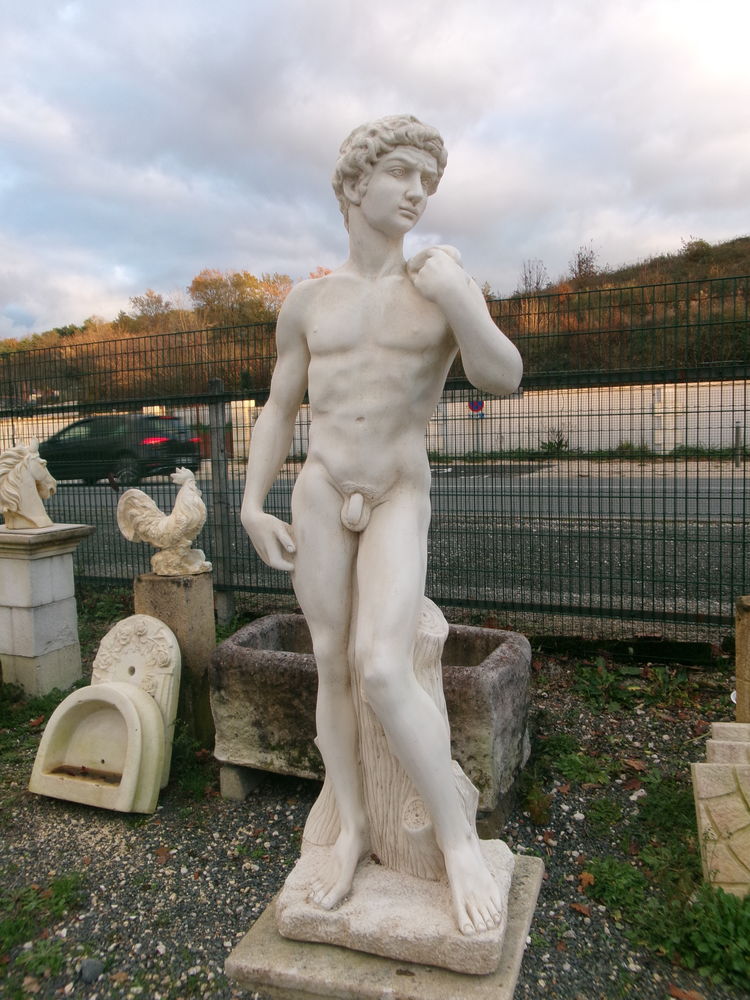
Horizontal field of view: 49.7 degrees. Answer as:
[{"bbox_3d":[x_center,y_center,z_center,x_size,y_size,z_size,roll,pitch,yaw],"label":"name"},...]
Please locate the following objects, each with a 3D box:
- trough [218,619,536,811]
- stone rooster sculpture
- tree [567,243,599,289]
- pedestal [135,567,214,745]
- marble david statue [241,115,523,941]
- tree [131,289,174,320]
[{"bbox_3d":[-0.020,0.640,2.615,0.960,0.375,0.450,1,6,25],"label":"trough"},{"bbox_3d":[-0.809,0.078,3.093,0.360,0.410,0.200,-3,6,-15],"label":"stone rooster sculpture"},{"bbox_3d":[14.180,-15.900,55.000,2.100,3.200,2.000,-2,5,0],"label":"tree"},{"bbox_3d":[-0.754,0.595,3.142,0.265,0.630,0.250,-1,5,5],"label":"pedestal"},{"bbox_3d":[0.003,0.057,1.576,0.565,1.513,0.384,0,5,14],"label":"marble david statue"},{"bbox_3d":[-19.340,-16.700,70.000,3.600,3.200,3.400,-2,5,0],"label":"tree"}]

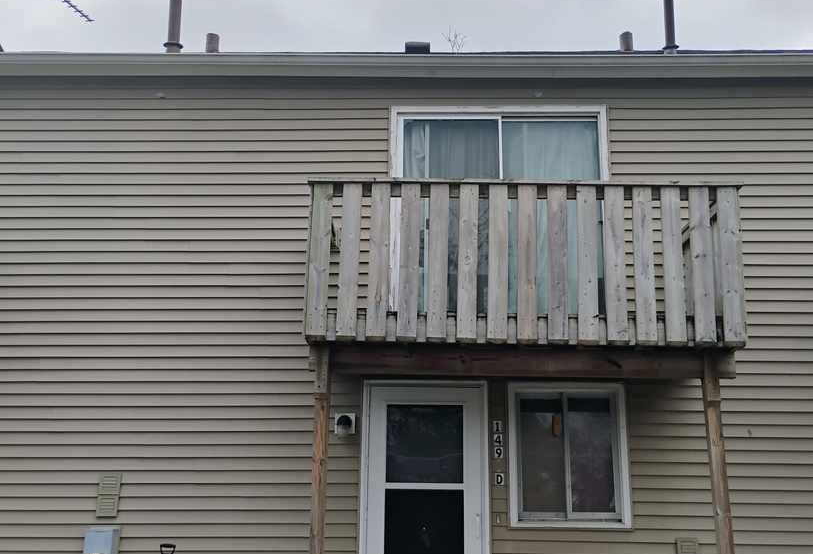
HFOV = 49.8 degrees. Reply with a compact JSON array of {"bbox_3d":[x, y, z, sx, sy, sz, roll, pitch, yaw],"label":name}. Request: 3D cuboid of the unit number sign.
[{"bbox_3d":[0.736,1.300,6.979,0.072,0.295,0.012,0,-15,1],"label":"unit number sign"}]

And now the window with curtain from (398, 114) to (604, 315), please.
[{"bbox_3d":[0.832,-0.498,7.470,1.830,1.995,0.100,0,-15,1],"label":"window with curtain"}]

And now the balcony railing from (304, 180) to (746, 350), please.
[{"bbox_3d":[0.843,0.005,6.743,3.070,1.155,1.160,0,-14,2],"label":"balcony railing"}]

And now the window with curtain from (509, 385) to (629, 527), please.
[{"bbox_3d":[1.294,1.426,6.963,0.925,1.120,0.100,0,-14,2],"label":"window with curtain"}]

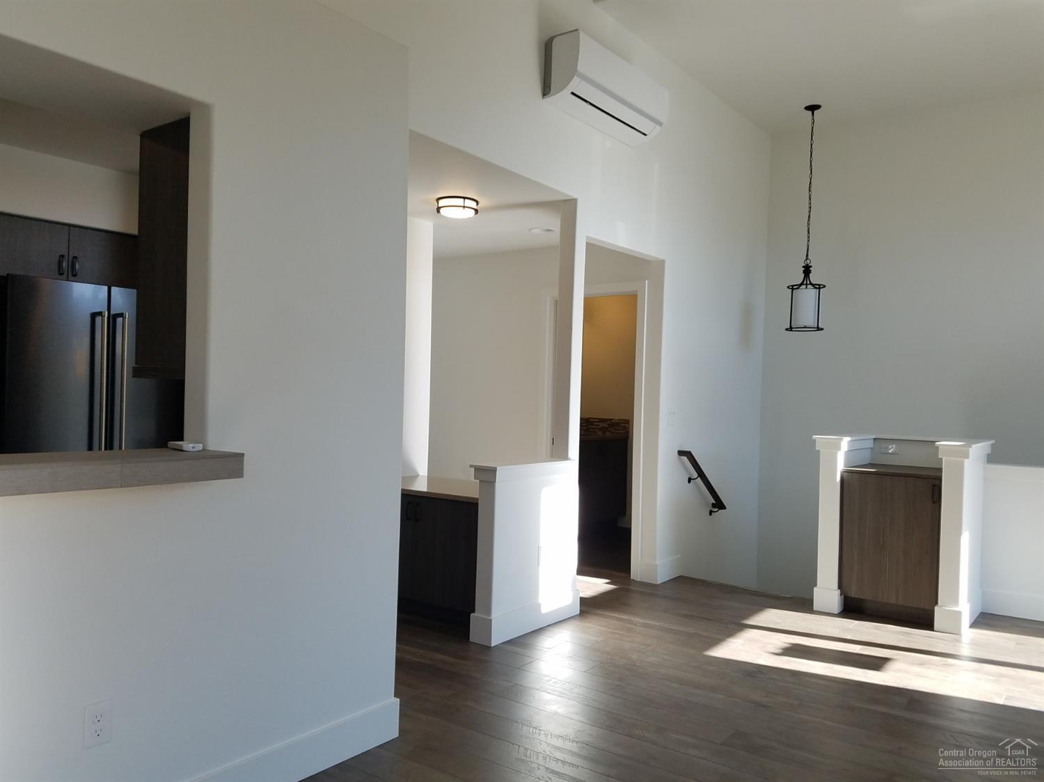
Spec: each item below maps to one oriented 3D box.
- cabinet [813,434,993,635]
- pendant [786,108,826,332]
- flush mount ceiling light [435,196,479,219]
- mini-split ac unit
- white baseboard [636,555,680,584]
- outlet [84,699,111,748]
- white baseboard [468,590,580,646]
[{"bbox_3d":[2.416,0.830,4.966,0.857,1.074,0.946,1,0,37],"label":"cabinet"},{"bbox_3d":[2.288,-1.372,6.252,0.305,1.788,0.305,1,0,37],"label":"pendant"},{"bbox_3d":[-0.380,-1.090,4.675,0.257,0.084,0.257,1,0,0],"label":"flush mount ceiling light"},{"bbox_3d":[0.513,-1.735,4.572,0.235,0.328,1.001,1,0,37],"label":"mini-split ac unit"},{"bbox_3d":[0.985,1.259,5.582,0.145,0.145,0.359,1,0,37],"label":"white baseboard"},{"bbox_3d":[-1.123,0.884,2.076,0.008,0.115,0.069,1,0,37],"label":"outlet"},{"bbox_3d":[0.036,1.238,4.352,0.143,0.138,0.812,1,0,37],"label":"white baseboard"}]

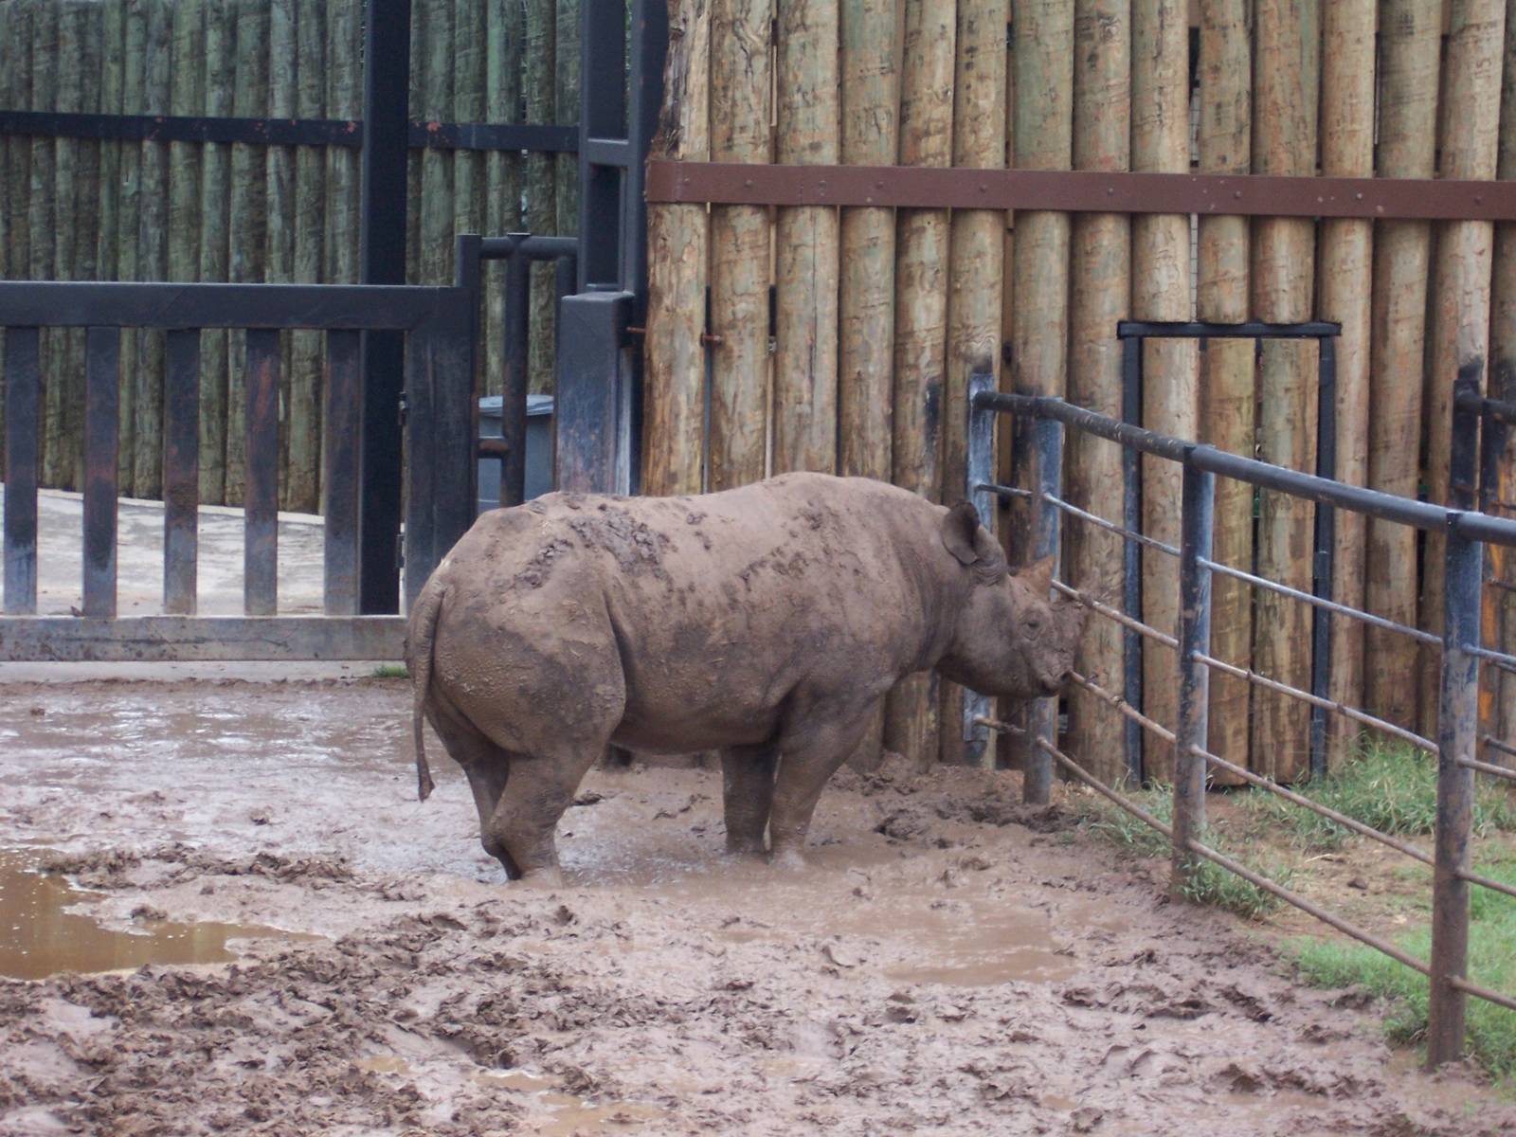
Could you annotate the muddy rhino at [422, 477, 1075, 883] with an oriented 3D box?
[{"bbox_3d":[0.000,0.390,20.000,2.700,1.450,0.950,-2,5,-30],"label":"muddy rhino"}]

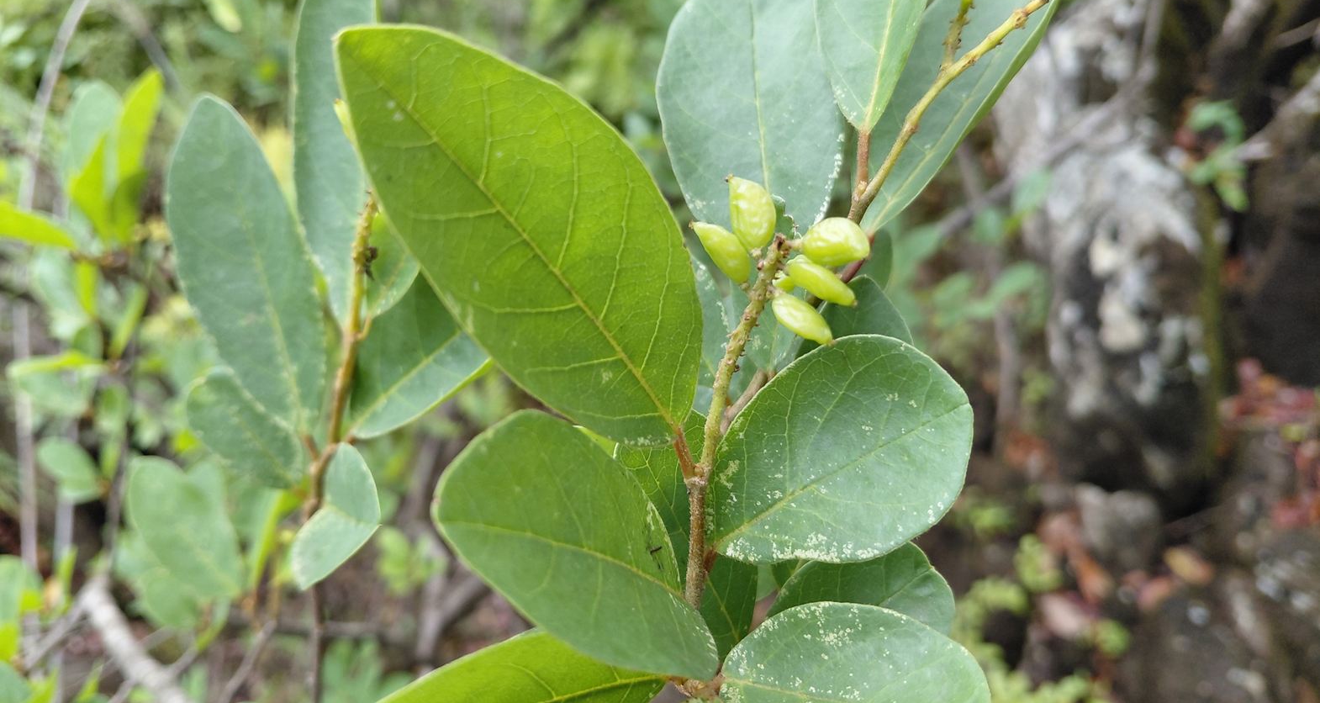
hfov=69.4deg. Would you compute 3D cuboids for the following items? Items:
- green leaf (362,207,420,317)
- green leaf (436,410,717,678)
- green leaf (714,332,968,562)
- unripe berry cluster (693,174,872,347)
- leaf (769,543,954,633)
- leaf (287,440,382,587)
[{"bbox_3d":[-0.099,-0.036,0.368,0.028,0.050,0.012,26,-6,12],"label":"green leaf"},{"bbox_3d":[-0.020,0.051,0.252,0.087,0.051,0.020,34,-17,-10],"label":"green leaf"},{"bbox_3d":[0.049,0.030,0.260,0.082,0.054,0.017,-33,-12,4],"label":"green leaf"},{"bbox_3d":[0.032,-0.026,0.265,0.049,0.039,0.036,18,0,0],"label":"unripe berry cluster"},{"bbox_3d":[0.055,0.082,0.285,0.068,0.013,0.046,-37,66,-19],"label":"leaf"},{"bbox_3d":[-0.120,0.061,0.355,0.053,0.022,0.042,-45,40,-18],"label":"leaf"}]

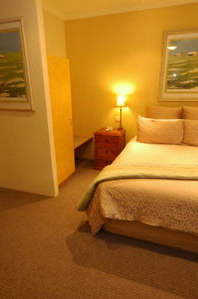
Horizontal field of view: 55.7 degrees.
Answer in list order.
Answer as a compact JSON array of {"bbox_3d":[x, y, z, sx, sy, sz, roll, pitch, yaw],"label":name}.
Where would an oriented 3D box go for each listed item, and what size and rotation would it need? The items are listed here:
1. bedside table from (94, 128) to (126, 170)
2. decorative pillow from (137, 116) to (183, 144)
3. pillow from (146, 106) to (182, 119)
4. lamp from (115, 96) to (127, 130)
[{"bbox_3d":[0.209,0.011,3.500,0.486,0.708,0.429,5,19,19],"label":"bedside table"},{"bbox_3d":[0.975,-0.312,3.077,0.686,0.458,0.165,5,1,19],"label":"decorative pillow"},{"bbox_3d":[1.065,-0.406,3.156,0.586,0.572,0.157,5,9,19],"label":"pillow"},{"bbox_3d":[0.389,-0.640,3.334,0.200,0.629,0.200,5,19,19],"label":"lamp"}]

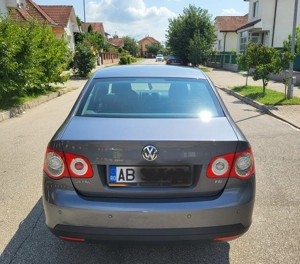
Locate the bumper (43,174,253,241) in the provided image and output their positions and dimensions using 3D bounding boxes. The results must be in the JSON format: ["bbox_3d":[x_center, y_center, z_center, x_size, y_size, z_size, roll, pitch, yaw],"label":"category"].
[{"bbox_3d":[-0.003,0.562,2.162,1.750,0.390,0.520,0,15,0],"label":"bumper"}]

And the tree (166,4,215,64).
[{"bbox_3d":[4.680,-10.892,34.363,5.600,6.900,5.600,0,15,0],"label":"tree"}]

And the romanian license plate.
[{"bbox_3d":[0.000,0.287,1.940,0.525,0.125,0.025,0,15,0],"label":"romanian license plate"}]

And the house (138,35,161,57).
[{"bbox_3d":[-0.300,-29.794,105.908,8.000,7.400,9.000,0,15,1],"label":"house"}]

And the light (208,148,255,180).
[{"bbox_3d":[0.590,0.254,2.134,0.440,0.200,0.290,0,15,0],"label":"light"}]

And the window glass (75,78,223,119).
[{"bbox_3d":[0.005,-0.314,2.698,1.260,0.120,0.590,0,43,0],"label":"window glass"}]

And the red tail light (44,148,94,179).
[{"bbox_3d":[-0.590,0.254,2.134,0.440,0.200,0.290,0,15,0],"label":"red tail light"}]

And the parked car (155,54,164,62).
[{"bbox_3d":[2.200,-15.307,61.839,1.780,1.550,4.300,0,15,1],"label":"parked car"}]

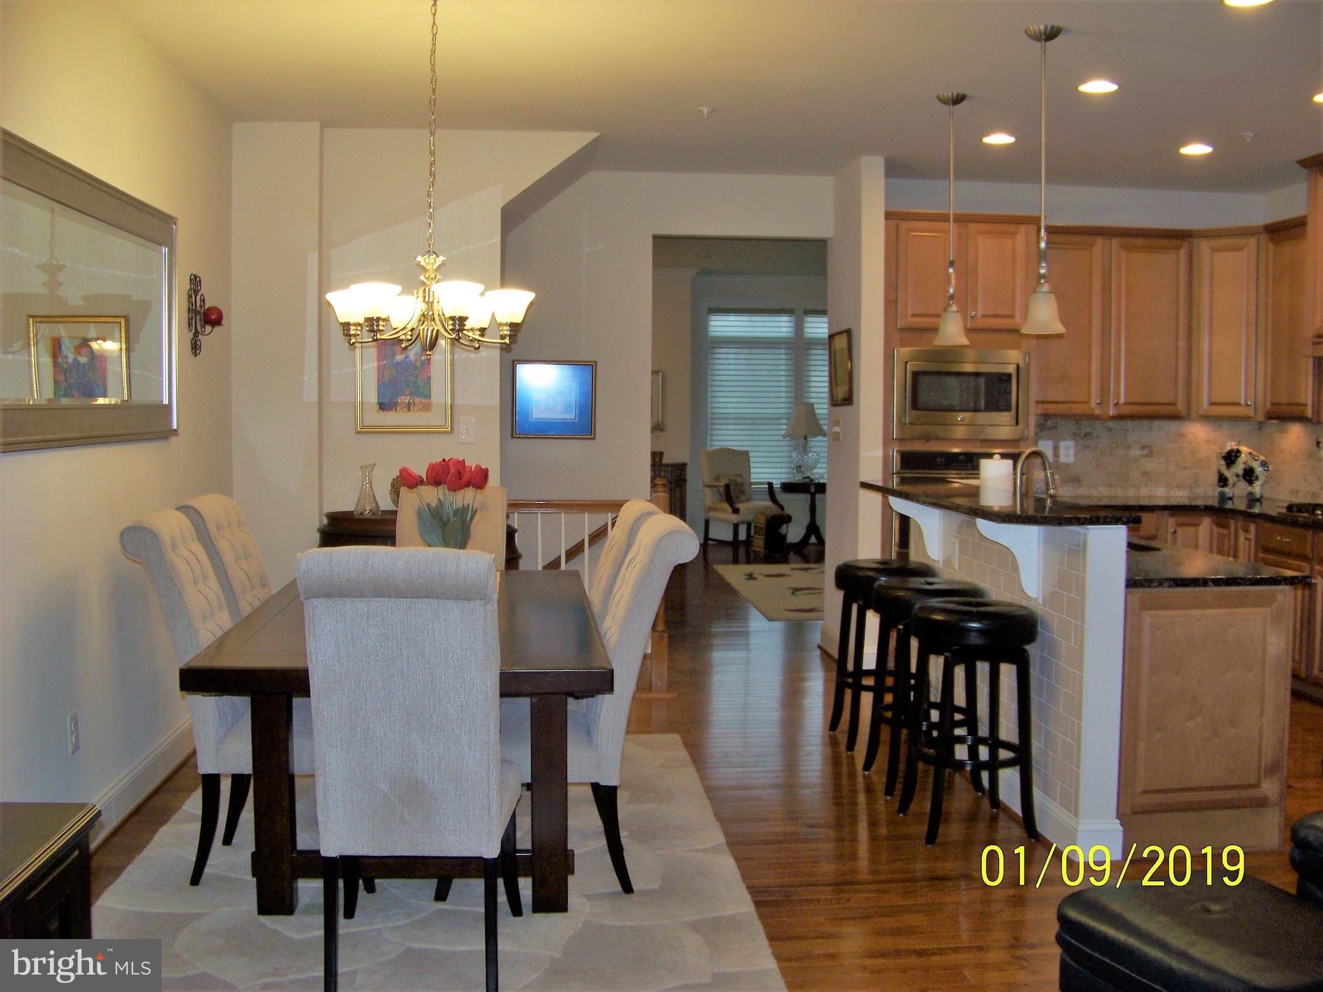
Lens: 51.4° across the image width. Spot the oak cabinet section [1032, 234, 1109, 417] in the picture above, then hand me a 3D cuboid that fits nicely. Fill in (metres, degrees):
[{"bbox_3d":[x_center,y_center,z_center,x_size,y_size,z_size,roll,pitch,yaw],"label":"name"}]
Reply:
[{"bbox_3d":[2.244,-0.956,7.854,0.490,1.017,0.330,0,4,-5],"label":"oak cabinet section"}]

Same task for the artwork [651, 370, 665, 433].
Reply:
[{"bbox_3d":[-0.214,-0.880,12.853,0.460,0.580,0.040,0,4,-5],"label":"artwork"}]

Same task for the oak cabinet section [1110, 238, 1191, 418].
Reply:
[{"bbox_3d":[2.726,-0.955,7.897,0.479,1.011,0.330,0,4,-5],"label":"oak cabinet section"}]

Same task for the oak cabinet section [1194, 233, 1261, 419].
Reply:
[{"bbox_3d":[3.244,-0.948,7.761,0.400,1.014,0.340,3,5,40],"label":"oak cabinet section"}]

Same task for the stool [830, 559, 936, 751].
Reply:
[{"bbox_3d":[0.940,0.654,5.853,0.430,0.780,0.430,0,4,-5],"label":"stool"}]

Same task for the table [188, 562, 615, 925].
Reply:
[{"bbox_3d":[-0.741,0.739,4.352,1.050,0.765,1.980,0,4,-6],"label":"table"}]

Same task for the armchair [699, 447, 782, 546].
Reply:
[{"bbox_3d":[0.785,0.051,13.233,0.600,1.020,0.630,-2,5,-36],"label":"armchair"}]

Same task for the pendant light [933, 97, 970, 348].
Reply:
[{"bbox_3d":[1.233,-1.159,5.788,0.155,1.040,0.155,0,4,-5],"label":"pendant light"}]

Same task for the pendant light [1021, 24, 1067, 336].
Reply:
[{"bbox_3d":[1.341,-1.089,4.776,0.156,1.044,0.156,0,4,-5],"label":"pendant light"}]

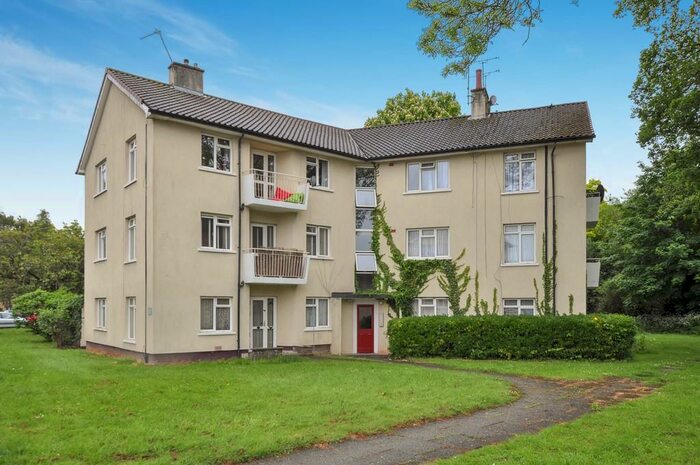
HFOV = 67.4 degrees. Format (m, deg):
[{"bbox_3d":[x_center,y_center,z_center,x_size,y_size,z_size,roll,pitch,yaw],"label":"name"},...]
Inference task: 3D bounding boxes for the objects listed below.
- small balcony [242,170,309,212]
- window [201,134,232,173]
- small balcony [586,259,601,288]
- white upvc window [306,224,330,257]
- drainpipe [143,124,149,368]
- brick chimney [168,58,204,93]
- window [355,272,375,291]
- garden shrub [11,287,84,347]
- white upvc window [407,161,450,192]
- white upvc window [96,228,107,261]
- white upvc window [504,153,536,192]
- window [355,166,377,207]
[{"bbox_3d":[-2.559,-1.405,18.512,2.192,1.143,0.780,3,-5,-39],"label":"small balcony"},{"bbox_3d":[-4.479,-2.632,17.636,1.142,1.328,0.140,4,-6,-38],"label":"window"},{"bbox_3d":[10.103,1.781,22.157,0.780,1.162,2.192,-1,-4,20],"label":"small balcony"},{"bbox_3d":[-1.206,0.350,20.370,1.144,1.243,0.120,2,-4,-37],"label":"white upvc window"},{"bbox_3d":[-6.488,0.335,16.719,0.110,7.620,0.100,2,-4,-39],"label":"drainpipe"},{"bbox_3d":[-6.544,-6.252,21.014,1.206,1.354,0.539,3,-5,-39],"label":"brick chimney"},{"bbox_3d":[0.627,2.009,21.500,0.800,0.720,0.100,1,-3,-10],"label":"window"},{"bbox_3d":[-15.183,4.366,27.044,2.000,2.570,7.500,3,-5,-39],"label":"garden shrub"},{"bbox_3d":[3.093,-2.216,20.940,1.717,1.238,0.120,-1,-3,21],"label":"white upvc window"},{"bbox_3d":[-10.203,0.523,21.517,0.140,1.293,1.659,4,-6,-38],"label":"white upvc window"},{"bbox_3d":[6.400,-2.235,19.702,1.144,1.503,0.120,-1,-3,21],"label":"white upvc window"},{"bbox_3d":[0.636,-1.868,21.527,0.900,1.663,0.160,1,-5,-8],"label":"window"}]

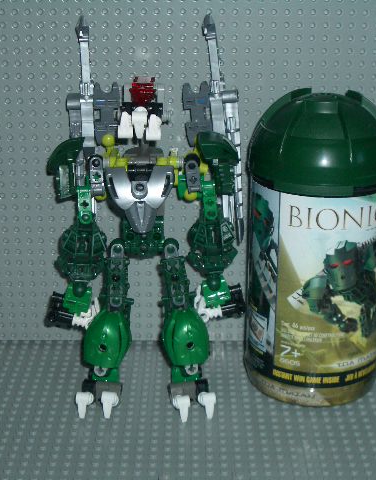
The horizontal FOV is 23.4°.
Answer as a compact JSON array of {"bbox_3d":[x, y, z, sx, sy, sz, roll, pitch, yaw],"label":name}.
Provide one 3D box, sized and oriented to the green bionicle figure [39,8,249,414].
[{"bbox_3d":[-0.026,-0.013,0.538,0.122,0.238,0.075,0,20,0],"label":"green bionicle figure"}]

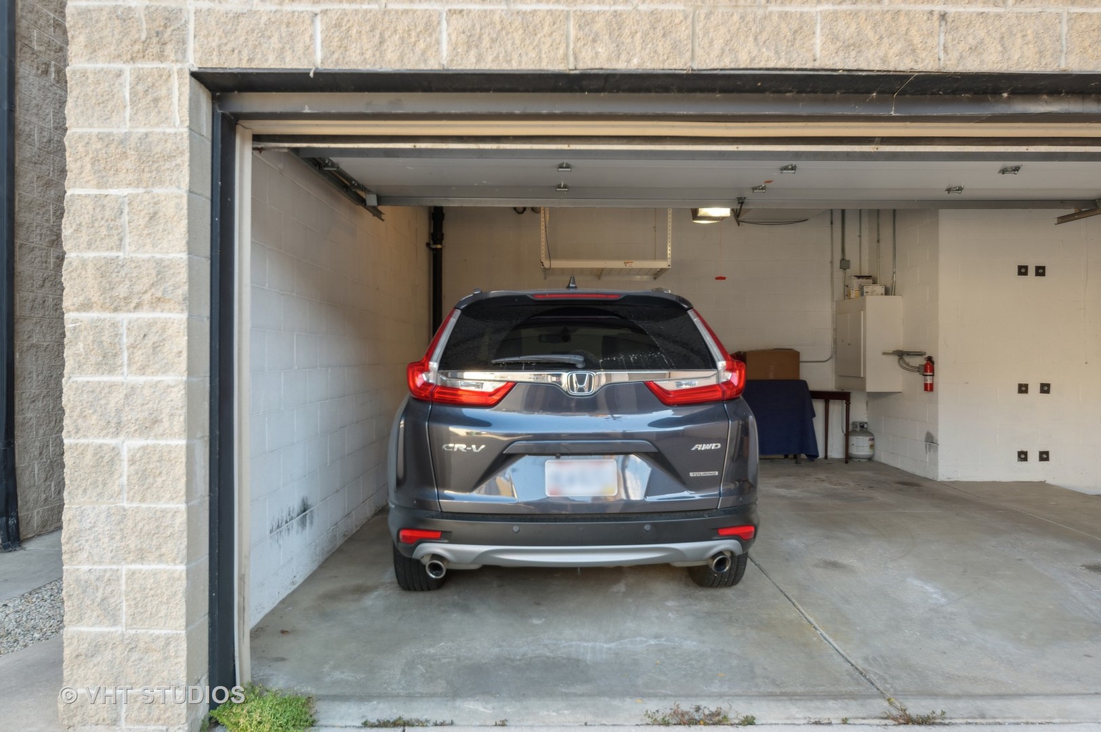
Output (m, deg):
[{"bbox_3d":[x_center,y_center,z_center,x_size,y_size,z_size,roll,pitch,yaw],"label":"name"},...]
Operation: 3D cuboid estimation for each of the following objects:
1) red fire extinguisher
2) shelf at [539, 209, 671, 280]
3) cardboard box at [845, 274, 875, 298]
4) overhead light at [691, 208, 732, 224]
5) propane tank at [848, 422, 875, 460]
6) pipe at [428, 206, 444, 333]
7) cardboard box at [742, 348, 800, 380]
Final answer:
[{"bbox_3d":[3.763,0.081,7.292,0.120,0.359,0.105,0,1,-28],"label":"red fire extinguisher"},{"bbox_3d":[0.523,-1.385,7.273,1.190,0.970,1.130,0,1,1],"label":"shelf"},{"bbox_3d":[3.573,-0.897,8.460,0.205,0.267,0.210,0,1,0],"label":"cardboard box"},{"bbox_3d":[1.249,-1.213,5.734,0.270,0.170,0.320,0,1,0],"label":"overhead light"},{"bbox_3d":[3.631,0.887,8.570,0.310,0.455,0.310,0,1,0],"label":"propane tank"},{"bbox_3d":[-1.320,-0.402,8.549,0.140,3.050,0.140,0,1,0],"label":"pipe"},{"bbox_3d":[2.539,-0.010,8.584,0.615,0.340,0.380,0,1,0],"label":"cardboard box"}]

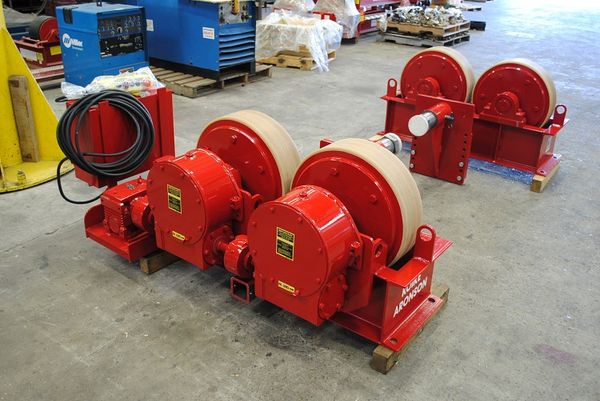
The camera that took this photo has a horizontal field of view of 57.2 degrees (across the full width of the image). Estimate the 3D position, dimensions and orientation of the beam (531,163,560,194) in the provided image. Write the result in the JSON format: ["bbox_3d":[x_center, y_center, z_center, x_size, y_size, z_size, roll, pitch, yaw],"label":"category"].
[{"bbox_3d":[2.007,-0.218,4.474,0.084,0.084,0.647,19,30,31],"label":"beam"}]

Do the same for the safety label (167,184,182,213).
[{"bbox_3d":[-0.574,-0.006,2.520,0.090,0.117,0.003,20,30,32],"label":"safety label"}]

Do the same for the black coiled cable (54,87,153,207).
[{"bbox_3d":[-1.055,-0.293,2.984,0.490,0.580,0.130,-17,31,-34],"label":"black coiled cable"}]

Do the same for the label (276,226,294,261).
[{"bbox_3d":[-0.060,0.172,2.171,0.087,0.119,0.003,20,30,32],"label":"label"}]

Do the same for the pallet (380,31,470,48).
[{"bbox_3d":[2.456,-3.199,10.770,1.223,0.131,1.184,18,30,30],"label":"pallet"}]

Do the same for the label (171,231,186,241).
[{"bbox_3d":[-0.575,0.168,2.596,0.087,0.019,0.003,20,30,32],"label":"label"}]

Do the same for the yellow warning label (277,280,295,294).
[{"bbox_3d":[-0.059,0.356,2.251,0.089,0.022,0.003,20,30,32],"label":"yellow warning label"}]

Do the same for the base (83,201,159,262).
[{"bbox_3d":[-0.973,0.140,3.158,0.408,0.180,0.328,20,30,32],"label":"base"}]

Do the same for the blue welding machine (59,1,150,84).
[{"bbox_3d":[-2.055,-1.561,5.909,0.600,0.988,0.620,18,29,29],"label":"blue welding machine"}]

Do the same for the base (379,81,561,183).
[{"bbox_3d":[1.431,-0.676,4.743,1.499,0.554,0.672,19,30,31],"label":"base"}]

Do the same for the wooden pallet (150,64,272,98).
[{"bbox_3d":[-1.436,-1.689,7.232,1.512,0.136,1.480,18,29,30],"label":"wooden pallet"}]

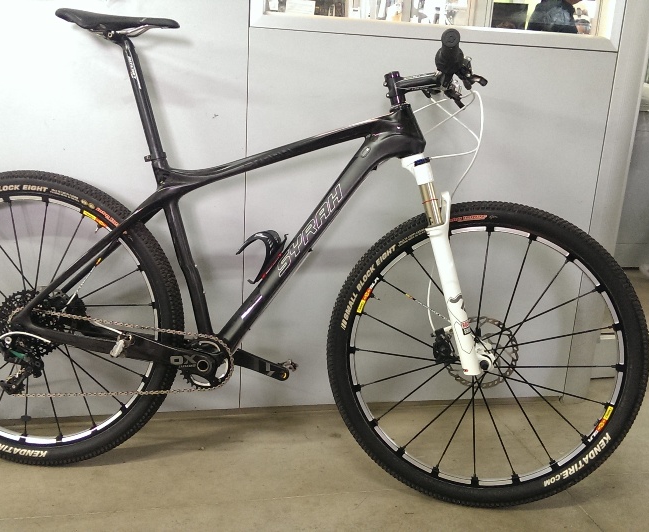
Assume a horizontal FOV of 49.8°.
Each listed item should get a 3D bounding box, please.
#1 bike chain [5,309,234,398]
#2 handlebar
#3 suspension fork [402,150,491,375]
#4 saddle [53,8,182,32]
[{"bbox_3d":[-0.487,0.226,1.654,0.554,0.222,0.025,4,8,5],"label":"bike chain"},{"bbox_3d":[0.235,-0.408,1.549,0.205,0.105,0.690,4,9,6],"label":"handlebar"},{"bbox_3d":[0.284,-0.010,1.601,0.100,0.510,0.170,-13,7,10],"label":"suspension fork"},{"bbox_3d":[-0.465,-0.551,1.593,0.277,0.065,0.140,4,8,5],"label":"saddle"}]

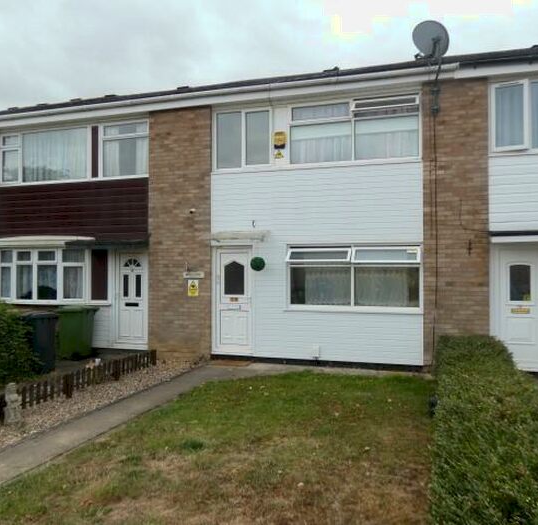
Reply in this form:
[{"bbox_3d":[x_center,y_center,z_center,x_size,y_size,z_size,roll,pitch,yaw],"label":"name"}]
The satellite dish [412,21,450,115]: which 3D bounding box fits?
[{"bbox_3d":[2.679,-3.225,8.695,0.620,1.500,0.520,0,-1,-8],"label":"satellite dish"}]

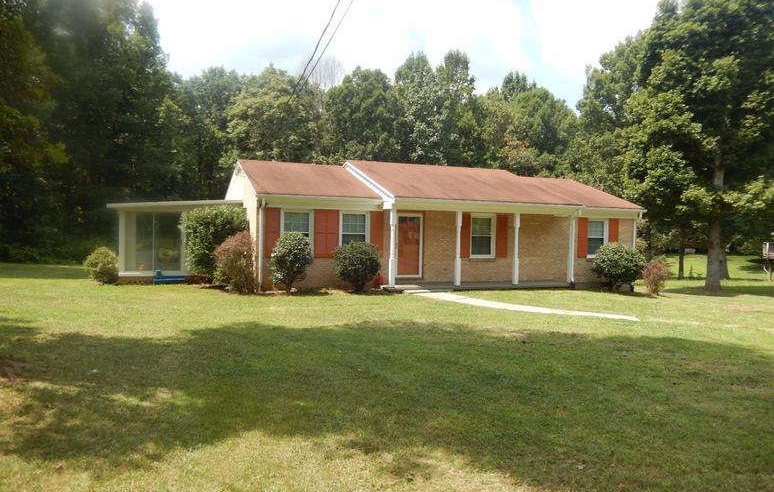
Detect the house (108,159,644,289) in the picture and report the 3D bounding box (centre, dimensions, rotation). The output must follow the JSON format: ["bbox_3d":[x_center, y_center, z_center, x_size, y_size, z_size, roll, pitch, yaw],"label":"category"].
[{"bbox_3d":[-0.207,-0.951,20.906,18.320,4.370,8.850,0,3,-22],"label":"house"}]

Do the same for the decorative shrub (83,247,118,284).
[{"bbox_3d":[-8.716,0.593,17.000,1.073,1.133,1.100,0,3,-22],"label":"decorative shrub"}]

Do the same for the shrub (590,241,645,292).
[{"bbox_3d":[8.058,0.748,19.450,1.842,1.706,1.750,0,3,-22],"label":"shrub"}]

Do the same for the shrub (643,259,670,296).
[{"bbox_3d":[9.742,1.103,20.200,0.992,1.275,1.000,0,3,-22],"label":"shrub"}]

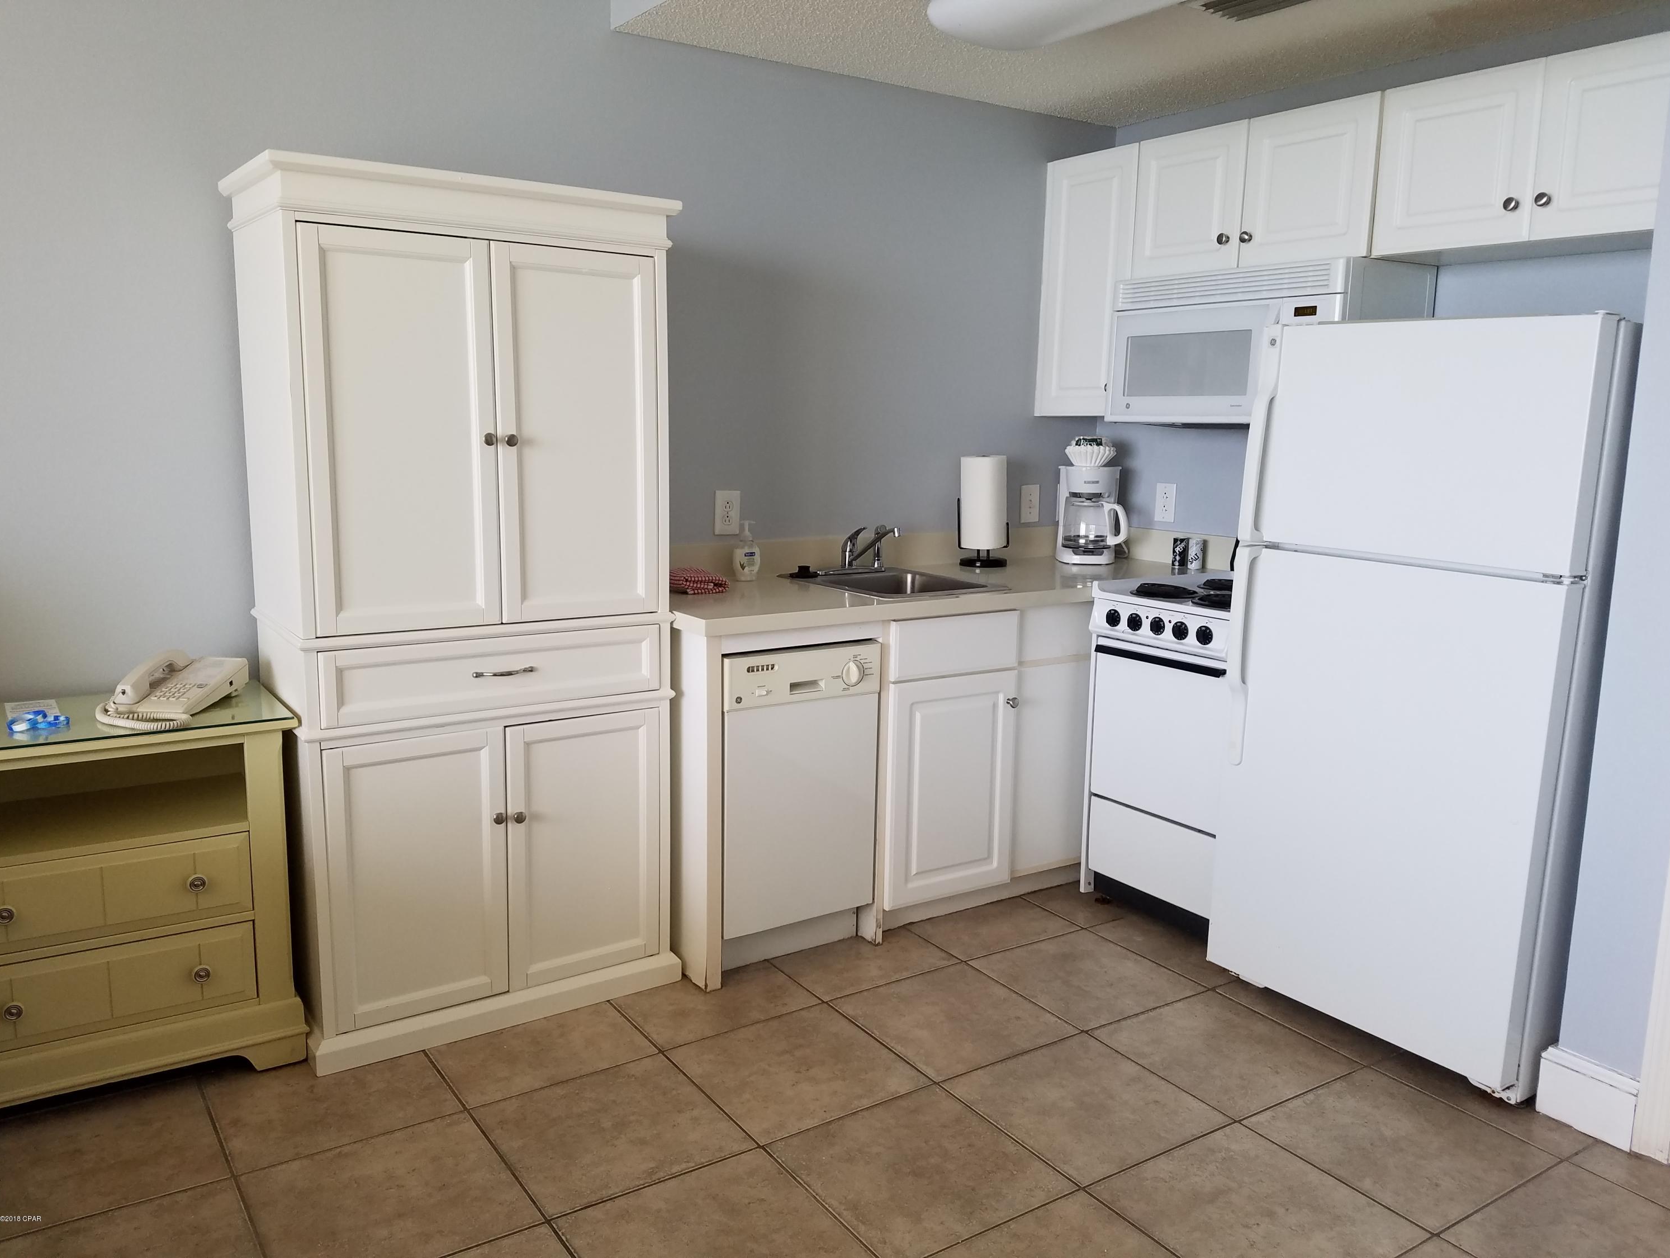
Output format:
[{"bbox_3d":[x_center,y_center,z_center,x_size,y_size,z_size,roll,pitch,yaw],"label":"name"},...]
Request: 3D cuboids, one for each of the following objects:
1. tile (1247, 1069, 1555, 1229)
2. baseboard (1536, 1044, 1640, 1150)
[{"bbox_3d":[1.093,0.997,2.443,0.418,0.010,0.418,-5,12,-33],"label":"tile"},{"bbox_3d":[1.496,0.929,2.502,0.020,0.141,0.184,-5,12,-33],"label":"baseboard"}]

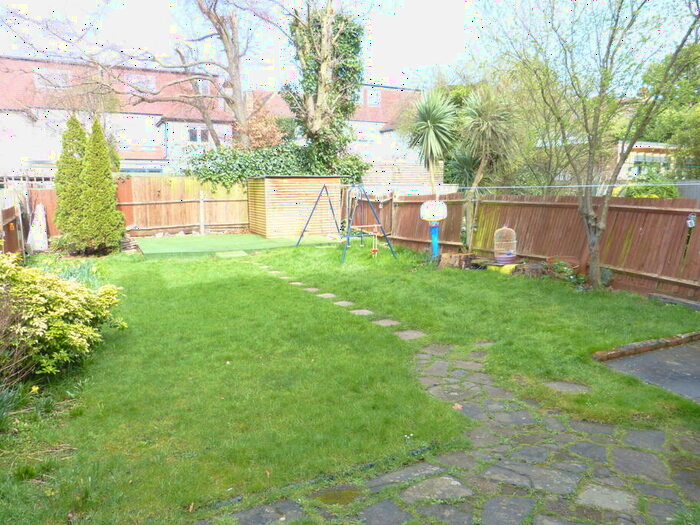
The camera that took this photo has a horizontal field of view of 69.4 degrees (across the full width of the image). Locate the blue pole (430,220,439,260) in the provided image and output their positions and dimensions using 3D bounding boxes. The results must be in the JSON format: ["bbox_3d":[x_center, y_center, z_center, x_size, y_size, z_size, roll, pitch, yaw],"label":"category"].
[{"bbox_3d":[1.948,-0.505,11.657,0.161,0.927,0.161,0,9,0],"label":"blue pole"}]

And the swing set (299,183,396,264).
[{"bbox_3d":[-0.190,-1.142,13.077,1.500,1.760,3.350,-5,10,-29],"label":"swing set"}]

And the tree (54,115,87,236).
[{"bbox_3d":[-7.253,-2.064,13.265,0.997,3.525,0.997,0,9,0],"label":"tree"}]

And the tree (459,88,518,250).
[{"bbox_3d":[3.458,-2.236,12.628,1.448,4.058,1.448,0,9,0],"label":"tree"}]

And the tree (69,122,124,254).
[{"bbox_3d":[-6.528,-1.946,13.073,1.293,3.350,1.293,0,9,0],"label":"tree"}]

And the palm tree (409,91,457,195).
[{"bbox_3d":[2.030,-2.167,12.447,1.132,3.977,1.132,0,9,0],"label":"palm tree"}]

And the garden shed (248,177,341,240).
[{"bbox_3d":[-1.862,-1.902,17.013,2.650,1.878,1.700,-5,10,-29],"label":"garden shed"}]

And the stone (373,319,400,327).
[{"bbox_3d":[0.463,0.779,6.408,0.290,0.045,0.280,-5,10,-29],"label":"stone"}]

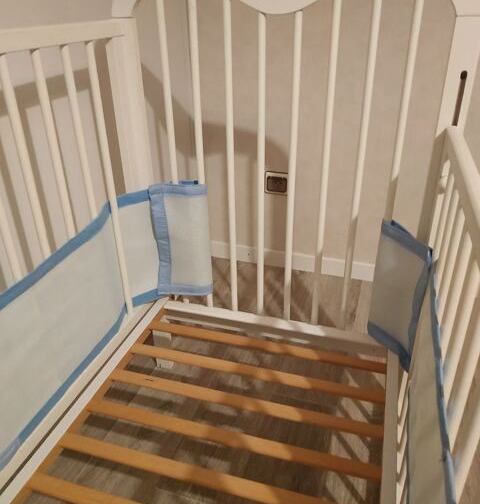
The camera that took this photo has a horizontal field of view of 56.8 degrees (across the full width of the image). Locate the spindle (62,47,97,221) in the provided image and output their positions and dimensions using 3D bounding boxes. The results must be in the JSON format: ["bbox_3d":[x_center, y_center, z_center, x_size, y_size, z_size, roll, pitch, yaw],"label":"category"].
[{"bbox_3d":[-0.281,-0.081,0.860,0.015,0.577,0.015,7,28,16],"label":"spindle"}]

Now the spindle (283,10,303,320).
[{"bbox_3d":[0.110,-0.126,0.940,0.015,0.673,0.015,7,28,16],"label":"spindle"}]

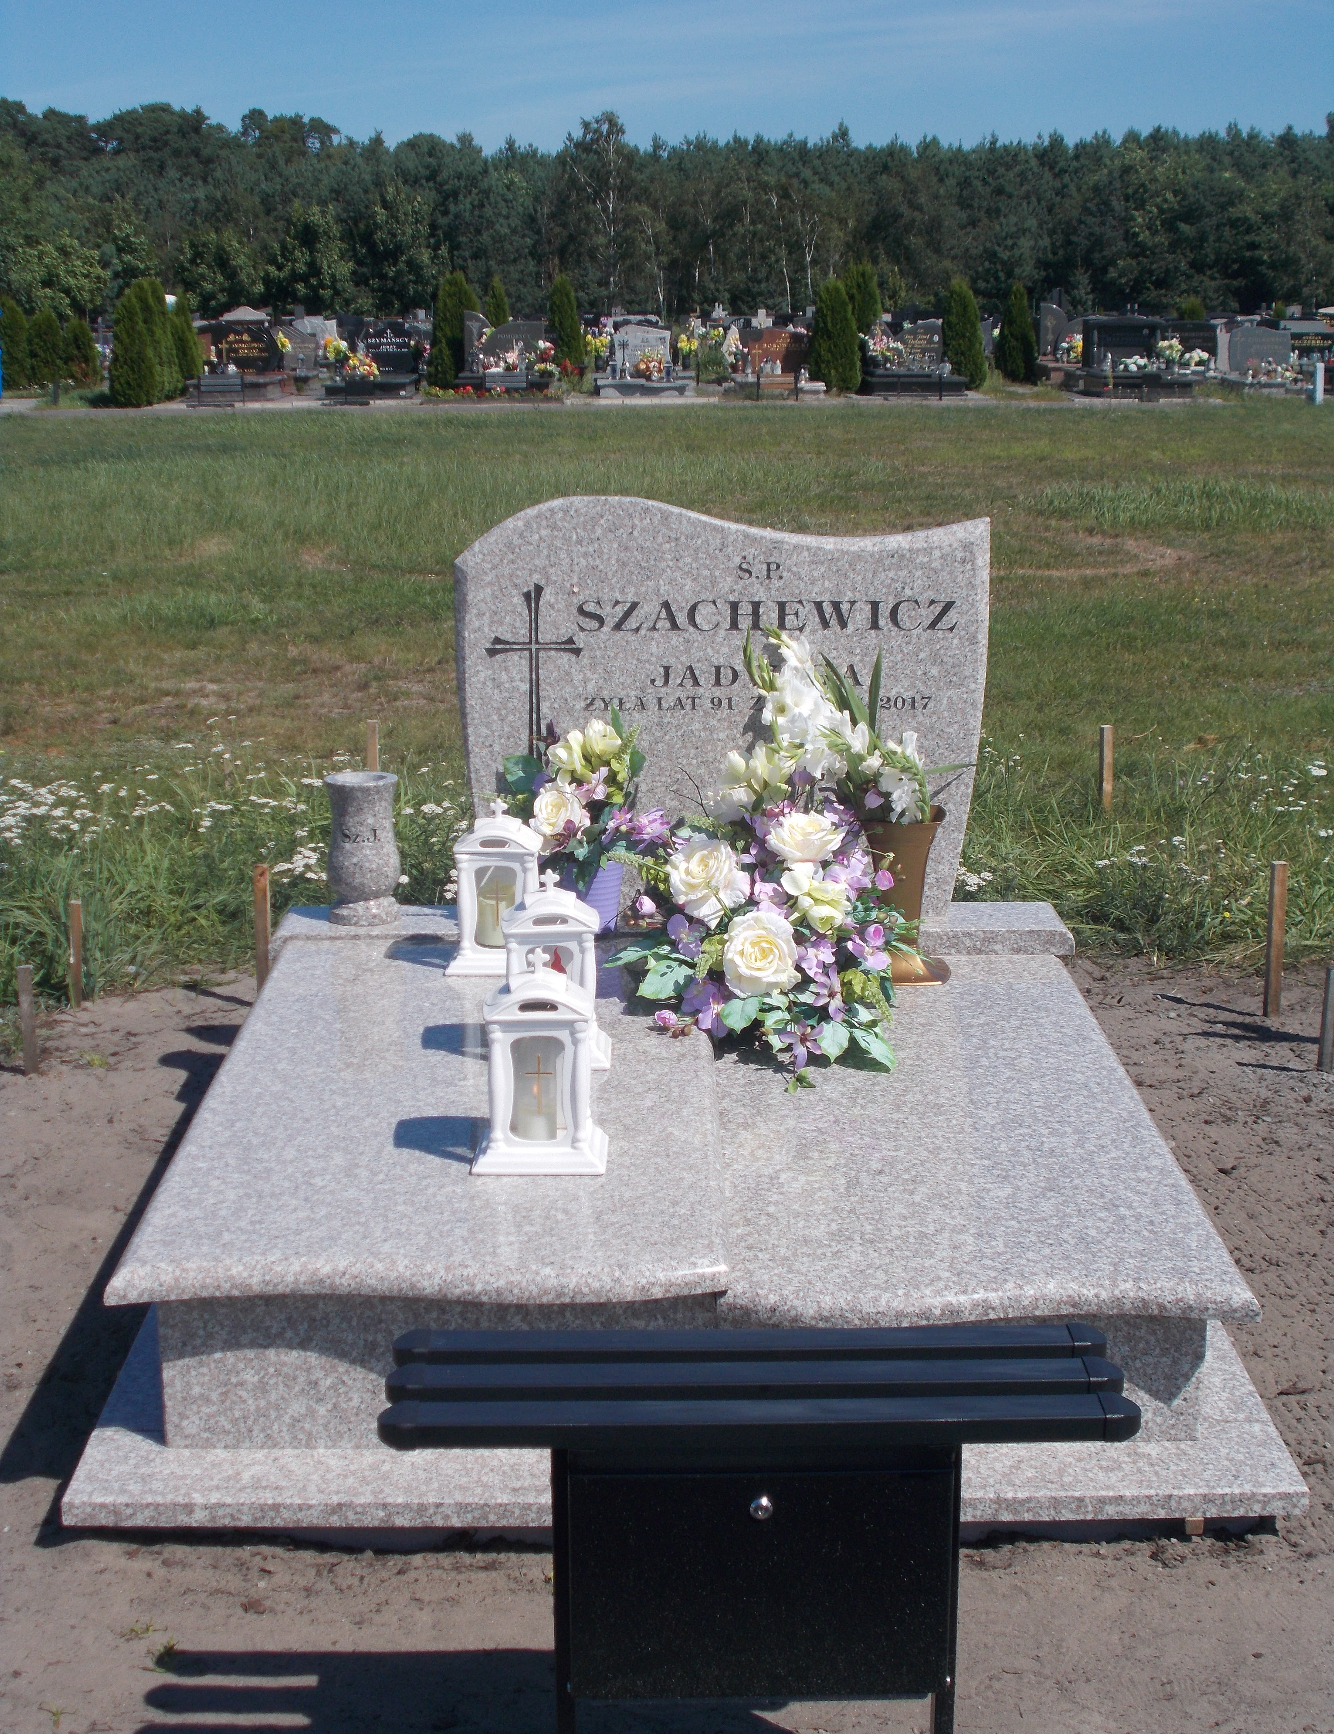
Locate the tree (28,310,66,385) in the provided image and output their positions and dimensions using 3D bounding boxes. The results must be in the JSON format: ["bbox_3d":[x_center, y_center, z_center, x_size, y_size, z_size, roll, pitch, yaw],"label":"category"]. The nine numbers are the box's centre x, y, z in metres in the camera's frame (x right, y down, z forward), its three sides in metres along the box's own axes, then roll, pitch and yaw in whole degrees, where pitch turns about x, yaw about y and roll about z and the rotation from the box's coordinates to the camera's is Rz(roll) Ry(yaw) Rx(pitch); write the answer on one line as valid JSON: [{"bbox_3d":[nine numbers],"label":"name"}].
[{"bbox_3d":[-9.890,-8.294,41.000,0.600,1.180,0.600,0,13,0],"label":"tree"}]

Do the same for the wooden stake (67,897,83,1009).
[{"bbox_3d":[-1.198,0.175,5.172,0.027,0.236,0.027,0,14,0],"label":"wooden stake"}]

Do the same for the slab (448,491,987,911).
[{"bbox_3d":[0.099,-0.282,4.605,0.935,0.761,0.082,0,13,0],"label":"slab"}]

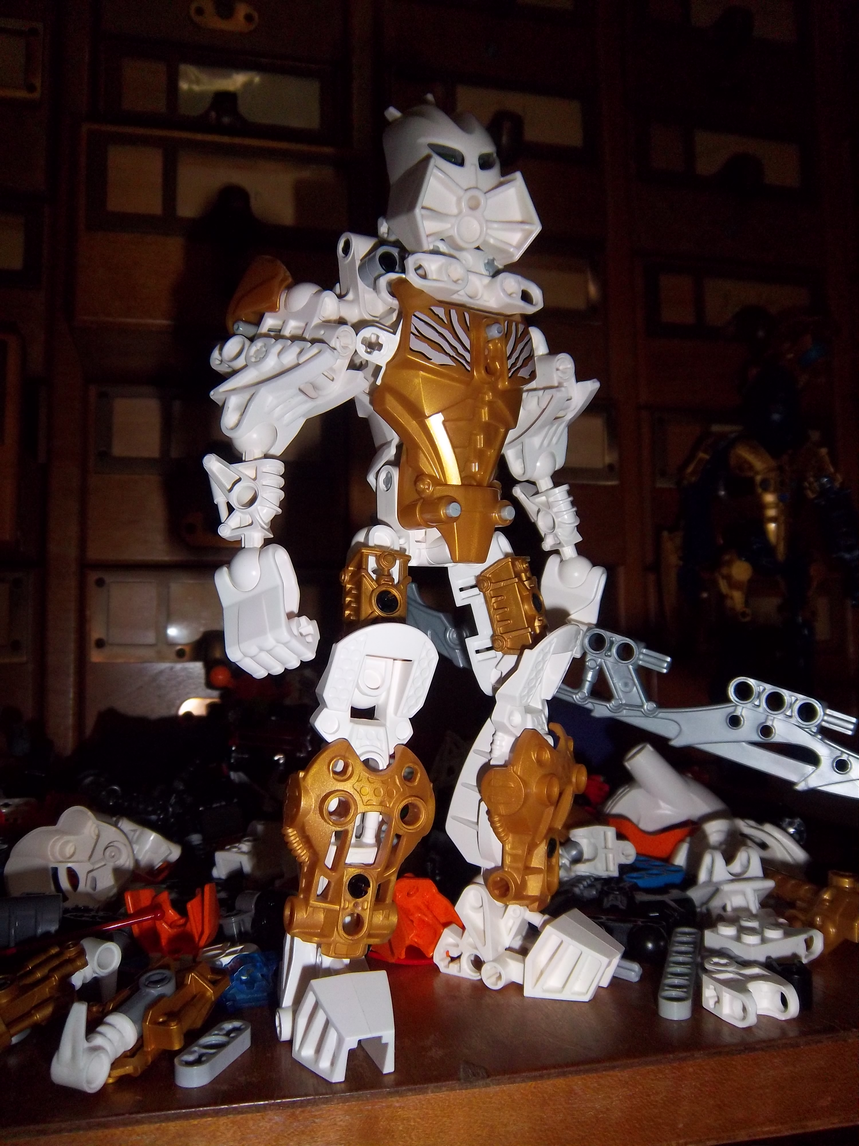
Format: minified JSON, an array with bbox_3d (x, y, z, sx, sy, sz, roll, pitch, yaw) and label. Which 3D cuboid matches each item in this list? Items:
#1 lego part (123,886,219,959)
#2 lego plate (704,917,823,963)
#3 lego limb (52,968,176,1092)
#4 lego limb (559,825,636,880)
[{"bbox_3d":[-0.067,0.091,0.242,0.024,0.016,0.015,-1,-5,0],"label":"lego part"},{"bbox_3d":[0.086,0.095,0.238,0.024,0.009,0.016,1,-5,-28],"label":"lego plate"},{"bbox_3d":[-0.063,0.088,0.186,0.012,0.015,0.030,-3,15,24],"label":"lego limb"},{"bbox_3d":[0.051,0.084,0.281,0.024,0.016,0.009,-3,-33,23],"label":"lego limb"}]

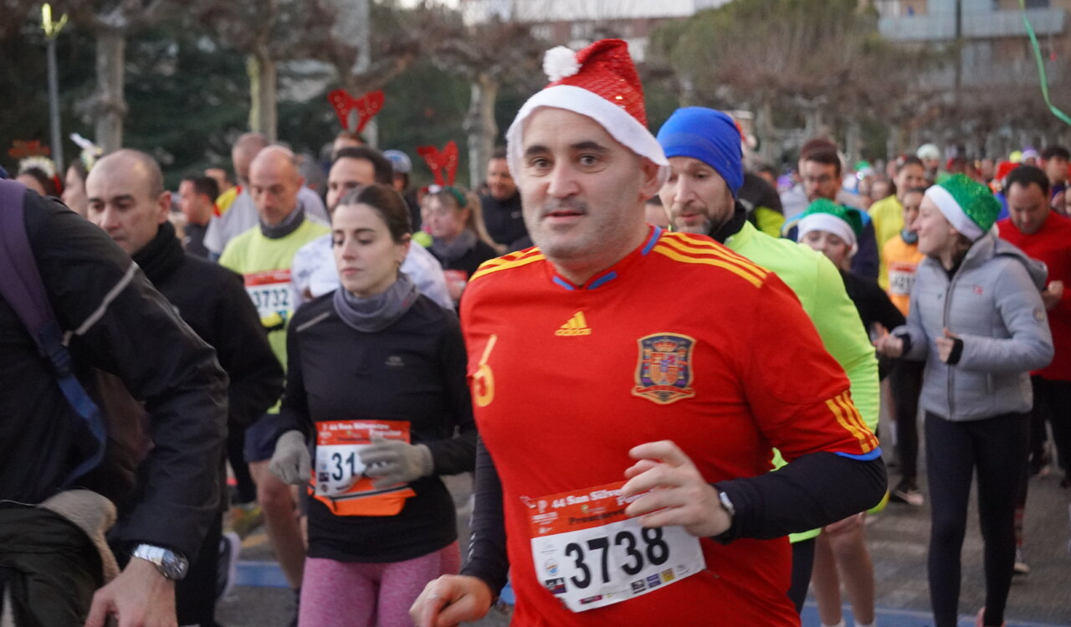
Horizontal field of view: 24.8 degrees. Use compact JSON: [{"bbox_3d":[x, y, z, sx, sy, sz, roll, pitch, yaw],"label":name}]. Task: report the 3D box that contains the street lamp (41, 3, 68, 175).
[{"bbox_3d":[-7.241,-2.615,37.000,0.370,4.200,0.330,-3,3,0],"label":"street lamp"}]

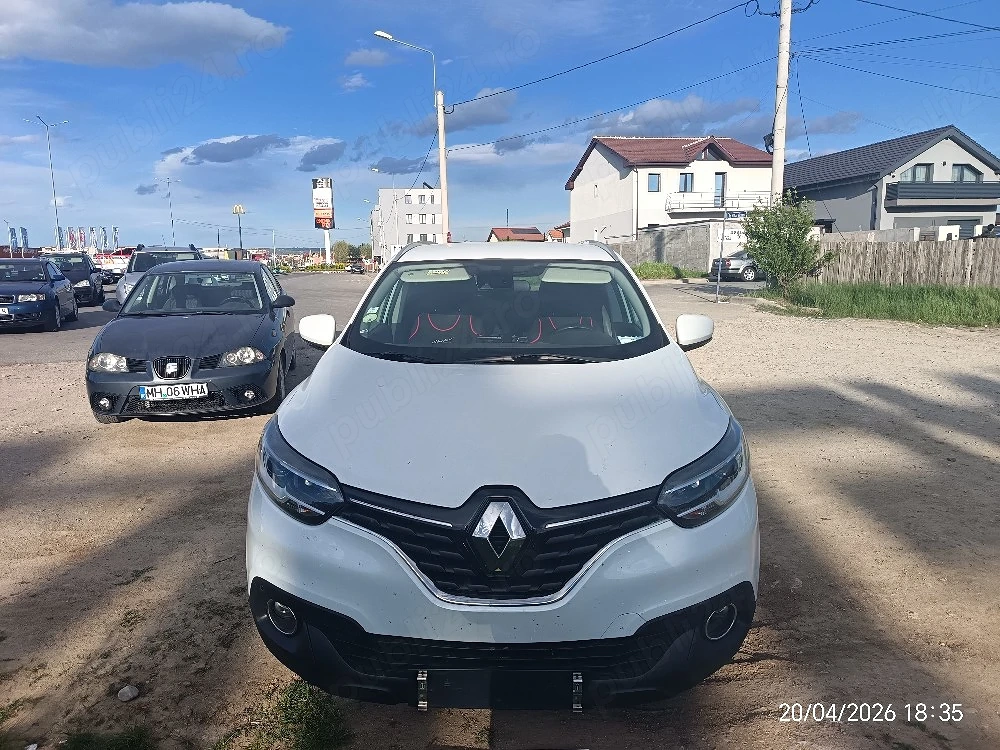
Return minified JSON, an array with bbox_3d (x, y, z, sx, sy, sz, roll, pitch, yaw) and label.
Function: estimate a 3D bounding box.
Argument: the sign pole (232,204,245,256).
[{"bbox_3d":[-49.708,-27.508,132.221,2.300,10.300,0.600,-2,10,-10],"label":"sign pole"}]

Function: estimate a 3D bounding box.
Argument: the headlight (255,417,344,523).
[{"bbox_3d":[-0.636,0.308,2.253,0.390,0.250,0.500,0,10,1],"label":"headlight"}]

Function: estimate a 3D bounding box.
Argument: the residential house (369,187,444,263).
[{"bbox_3d":[-14.486,-23.458,109.587,11.300,12.200,12.000,-1,10,-4],"label":"residential house"}]

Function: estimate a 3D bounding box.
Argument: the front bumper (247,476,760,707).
[{"bbox_3d":[0.003,0.630,2.208,1.780,0.620,0.560,0,10,1],"label":"front bumper"}]

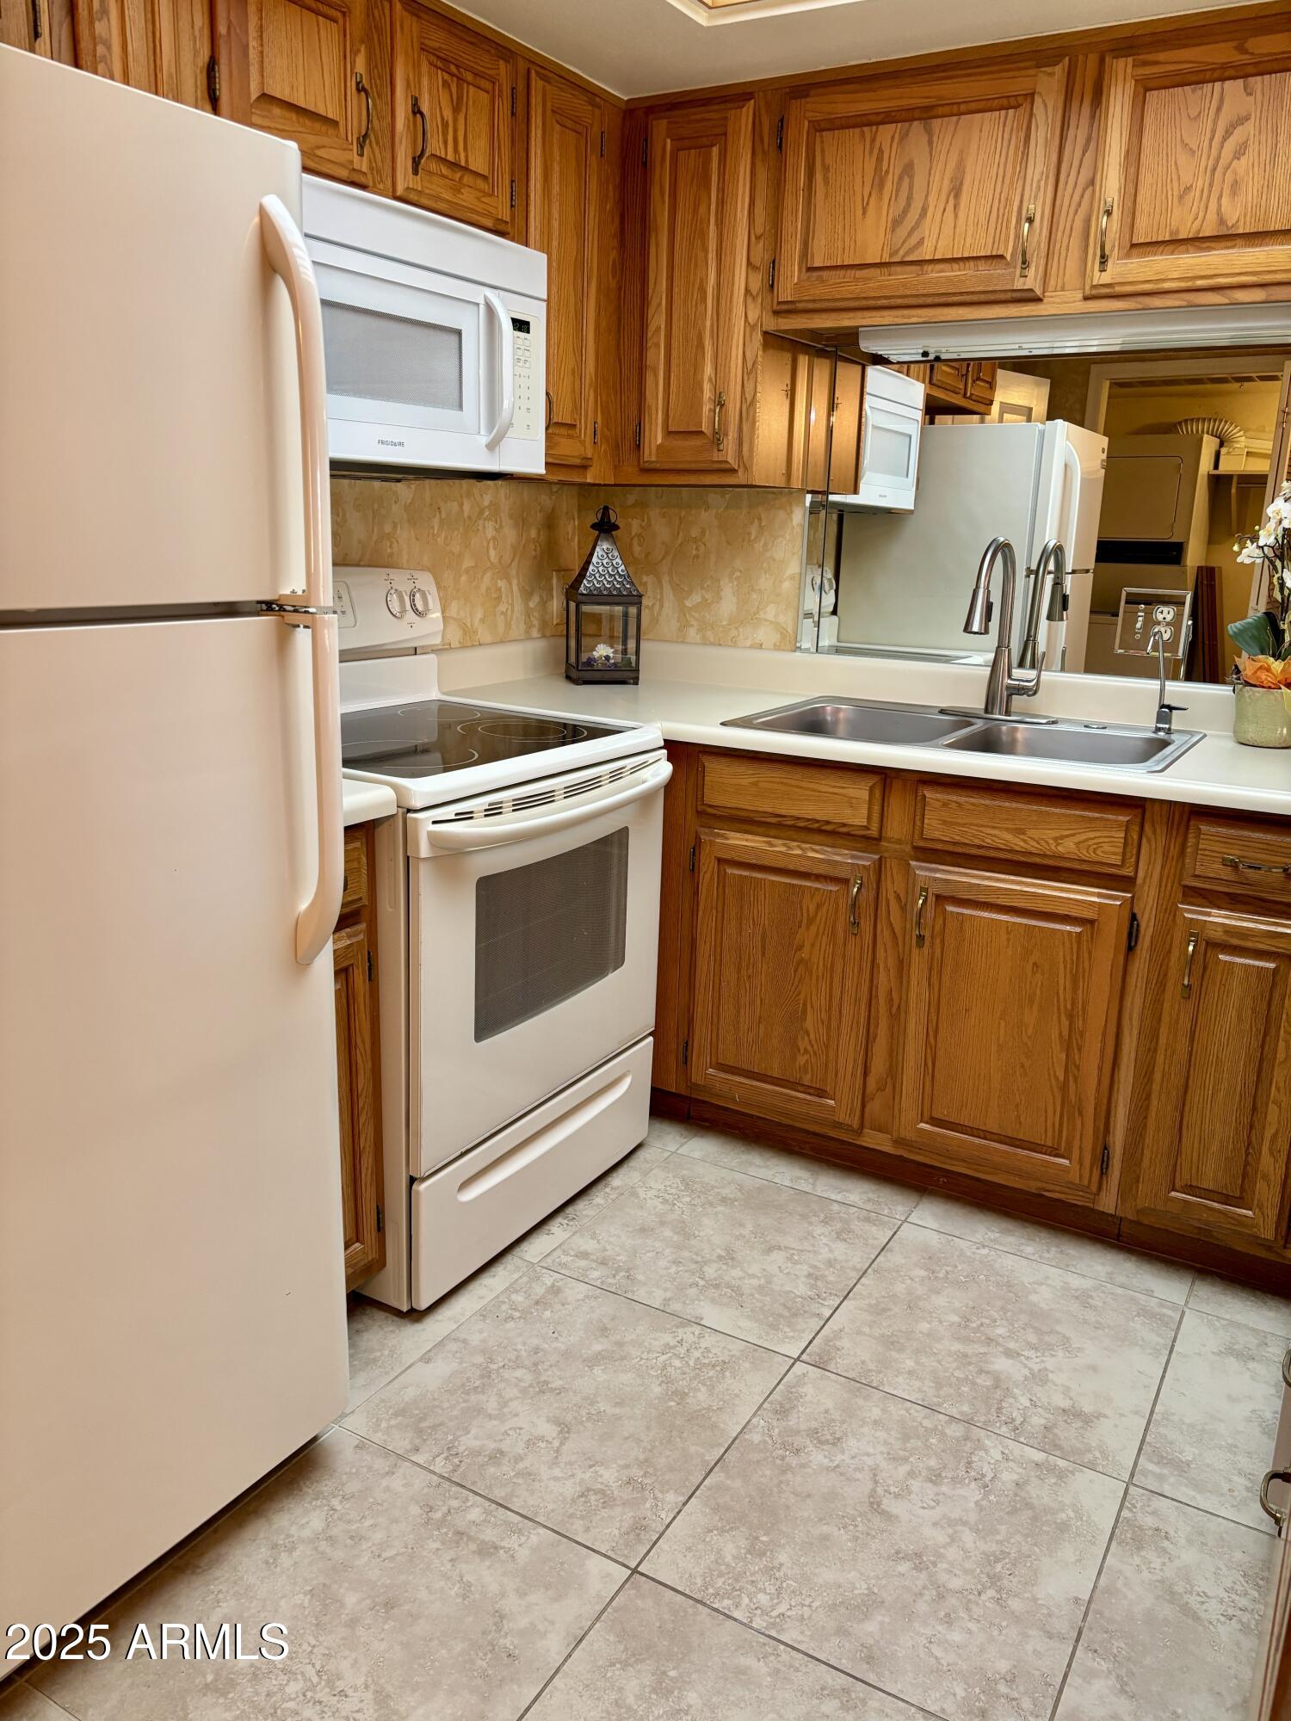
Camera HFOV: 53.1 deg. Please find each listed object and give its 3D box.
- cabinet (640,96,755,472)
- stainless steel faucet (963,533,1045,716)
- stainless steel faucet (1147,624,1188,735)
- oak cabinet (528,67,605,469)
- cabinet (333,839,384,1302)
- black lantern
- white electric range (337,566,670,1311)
[{"bbox_3d":[0.175,-1.216,2.837,0.248,0.720,0.325,10,17,29],"label":"cabinet"},{"bbox_3d":[0.729,-0.468,2.621,0.112,0.377,0.284,10,17,29],"label":"stainless steel faucet"},{"bbox_3d":[1.012,-0.348,2.510,0.087,0.212,0.160,12,18,36],"label":"stainless steel faucet"},{"bbox_3d":[-0.298,-1.187,2.674,0.325,0.720,0.265,10,17,29],"label":"oak cabinet"},{"bbox_3d":[-0.747,0.299,2.049,0.605,0.825,0.280,10,17,29],"label":"cabinet"},{"bbox_3d":[-0.102,-0.643,3.131,0.158,0.416,0.158,-3,15,-16],"label":"black lantern"},{"bbox_3d":[-0.417,0.064,2.471,0.685,1.185,0.763,10,17,29],"label":"white electric range"}]

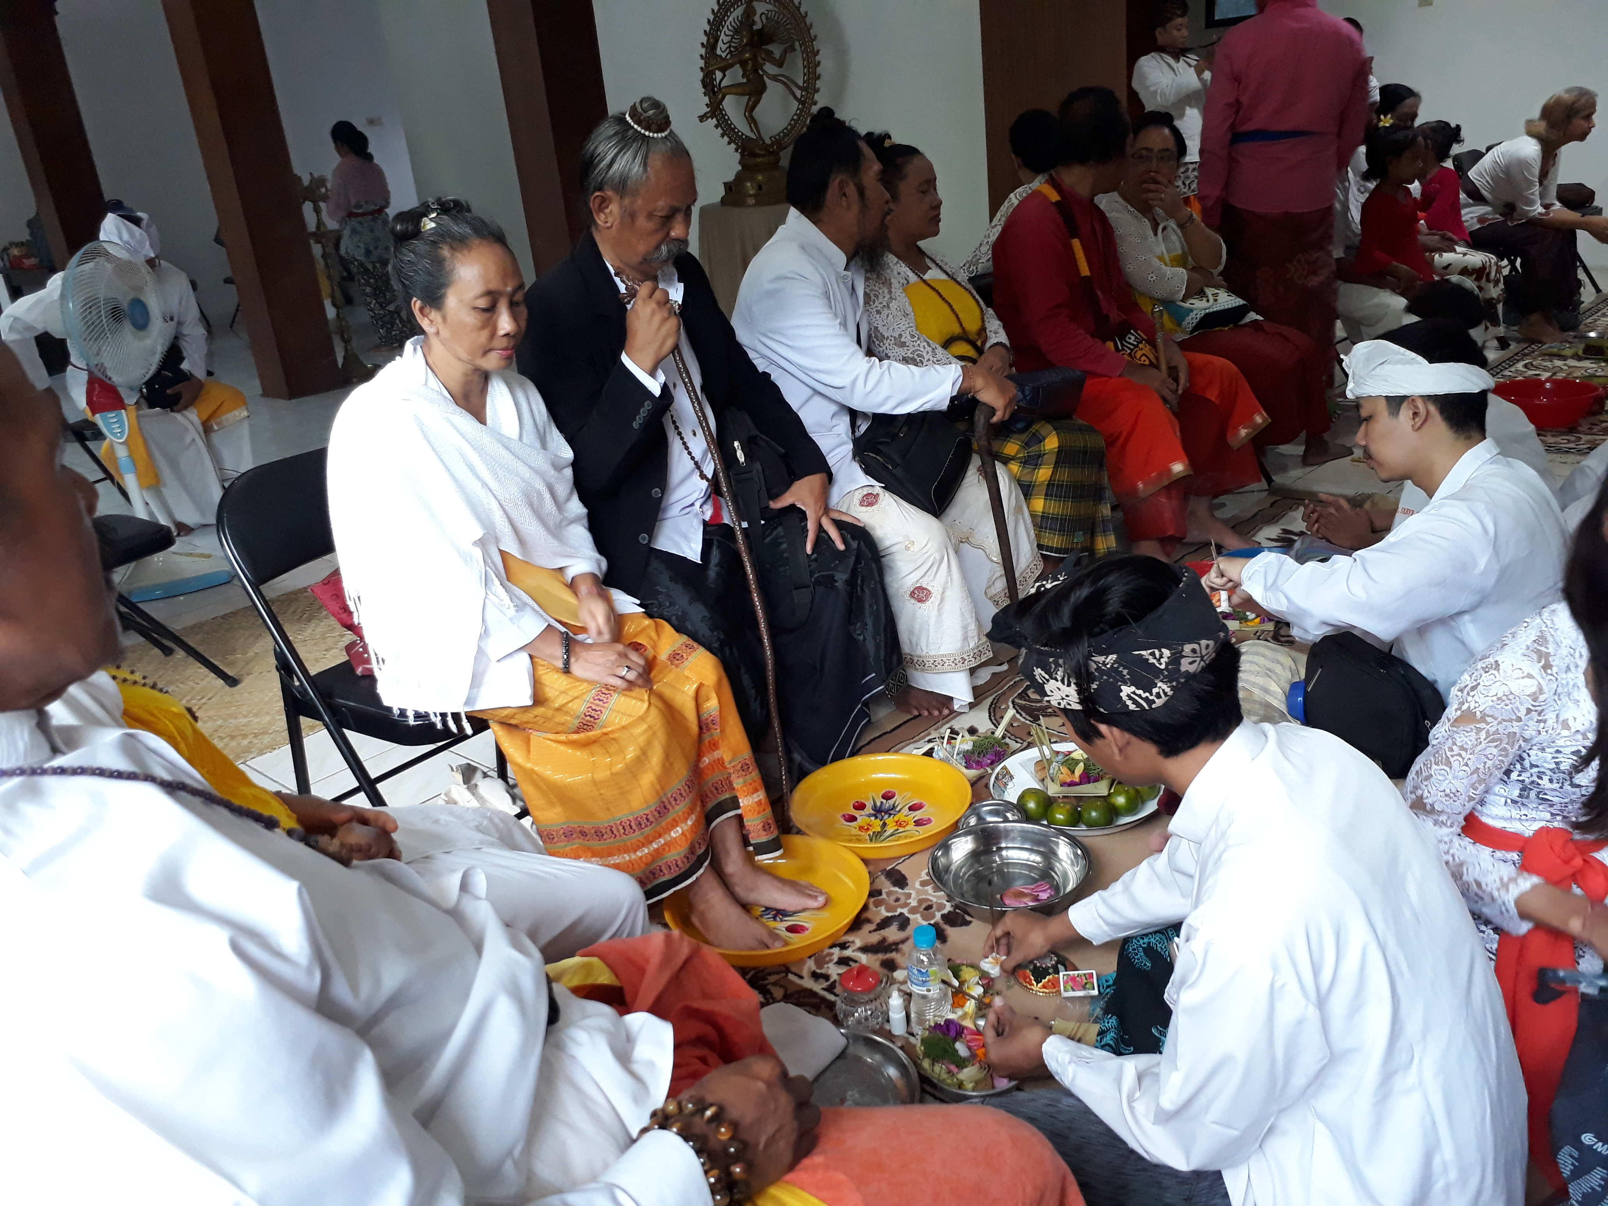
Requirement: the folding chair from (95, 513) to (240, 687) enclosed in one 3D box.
[{"bbox_3d":[-1.850,-0.108,3.192,0.450,0.780,0.470,13,28,39],"label":"folding chair"}]

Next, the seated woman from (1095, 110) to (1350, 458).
[{"bbox_3d":[1.269,-0.993,4.122,0.780,1.165,0.480,10,27,35],"label":"seated woman"}]

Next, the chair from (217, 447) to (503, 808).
[{"bbox_3d":[-0.669,0.115,2.295,0.490,0.810,0.460,9,25,34],"label":"chair"}]

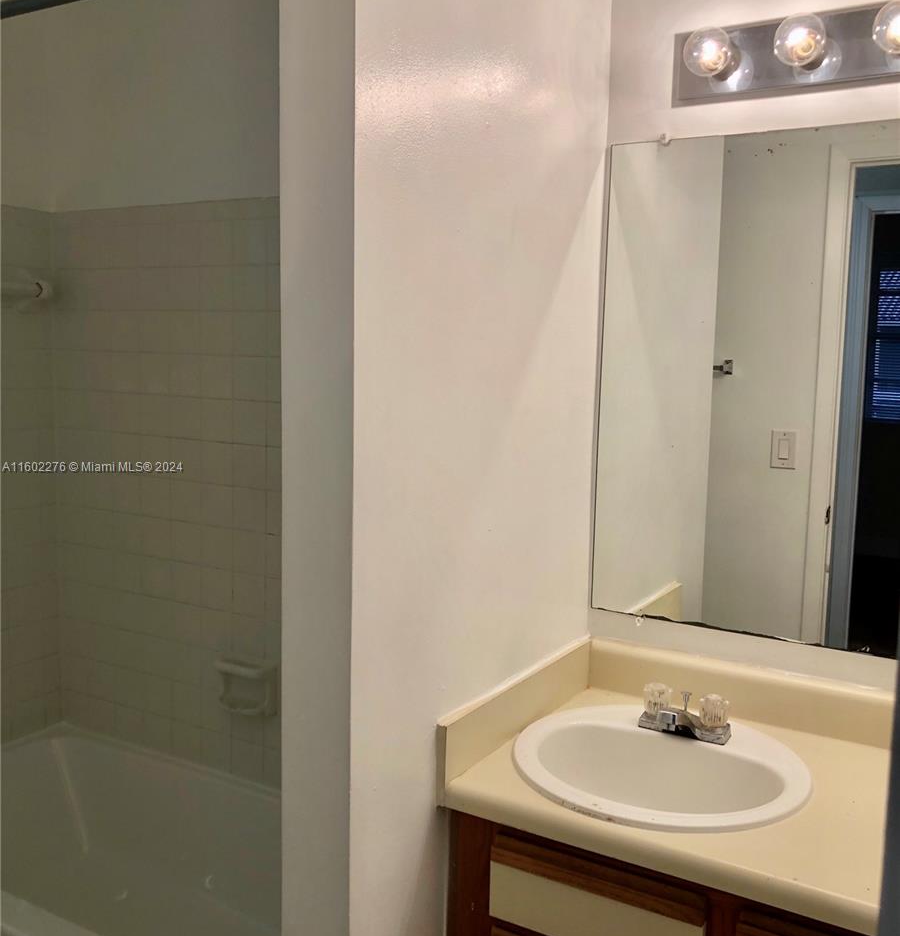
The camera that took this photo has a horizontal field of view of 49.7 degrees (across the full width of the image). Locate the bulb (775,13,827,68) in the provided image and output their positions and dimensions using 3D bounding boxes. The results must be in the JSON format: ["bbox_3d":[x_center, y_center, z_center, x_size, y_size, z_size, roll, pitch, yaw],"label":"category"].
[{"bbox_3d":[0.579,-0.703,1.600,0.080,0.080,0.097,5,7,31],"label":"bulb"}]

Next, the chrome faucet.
[{"bbox_3d":[0.399,0.434,1.690,0.156,0.076,0.132,5,7,31],"label":"chrome faucet"}]

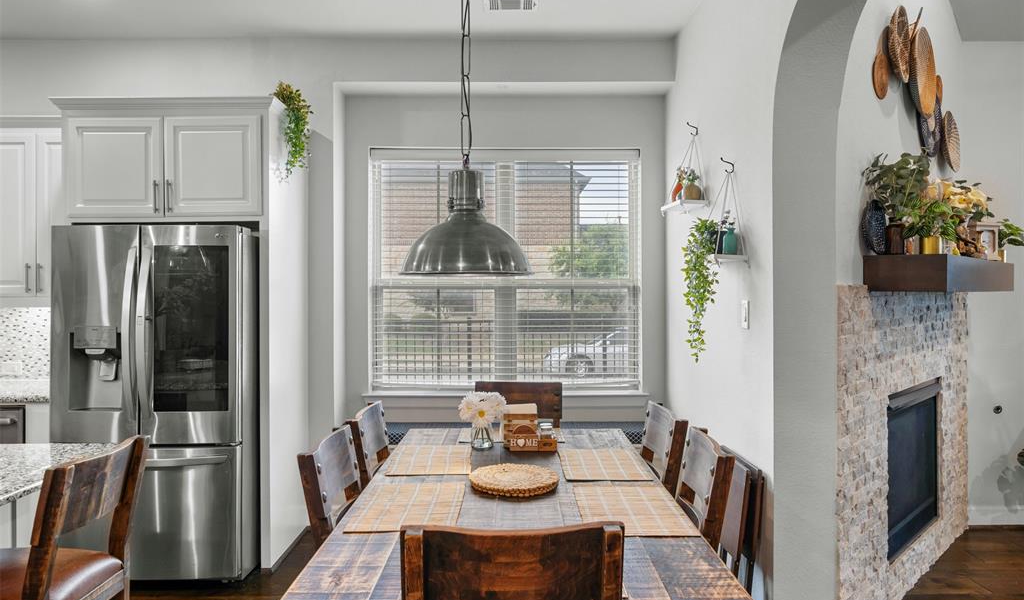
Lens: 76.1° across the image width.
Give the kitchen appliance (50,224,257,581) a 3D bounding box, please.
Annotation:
[{"bbox_3d":[-1.775,0.520,3.540,0.910,1.770,0.870,0,0,0],"label":"kitchen appliance"}]

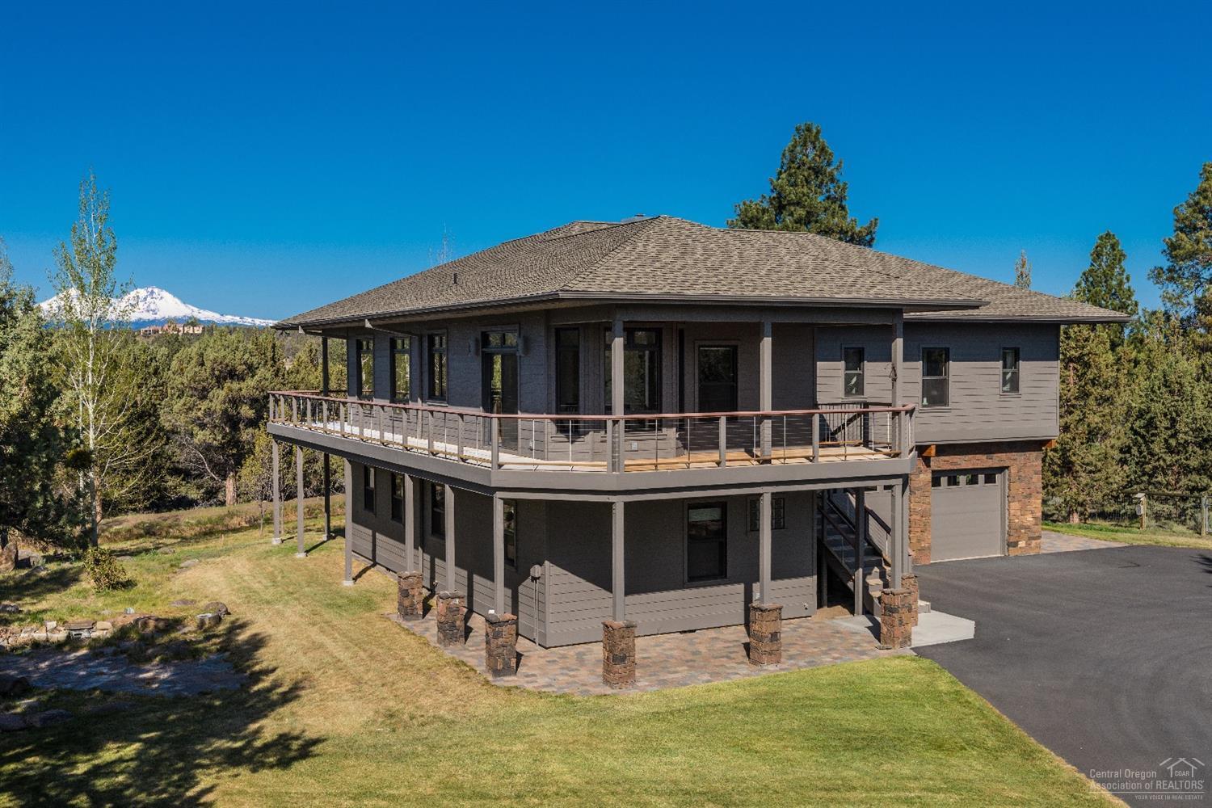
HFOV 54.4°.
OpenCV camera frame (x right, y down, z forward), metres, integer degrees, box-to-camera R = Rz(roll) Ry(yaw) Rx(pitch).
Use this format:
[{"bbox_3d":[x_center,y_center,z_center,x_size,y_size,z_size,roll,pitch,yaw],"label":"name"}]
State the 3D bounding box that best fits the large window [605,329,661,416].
[{"bbox_3d":[0.495,-0.470,21.142,1.185,1.792,0.120,-1,2,-27],"label":"large window"}]

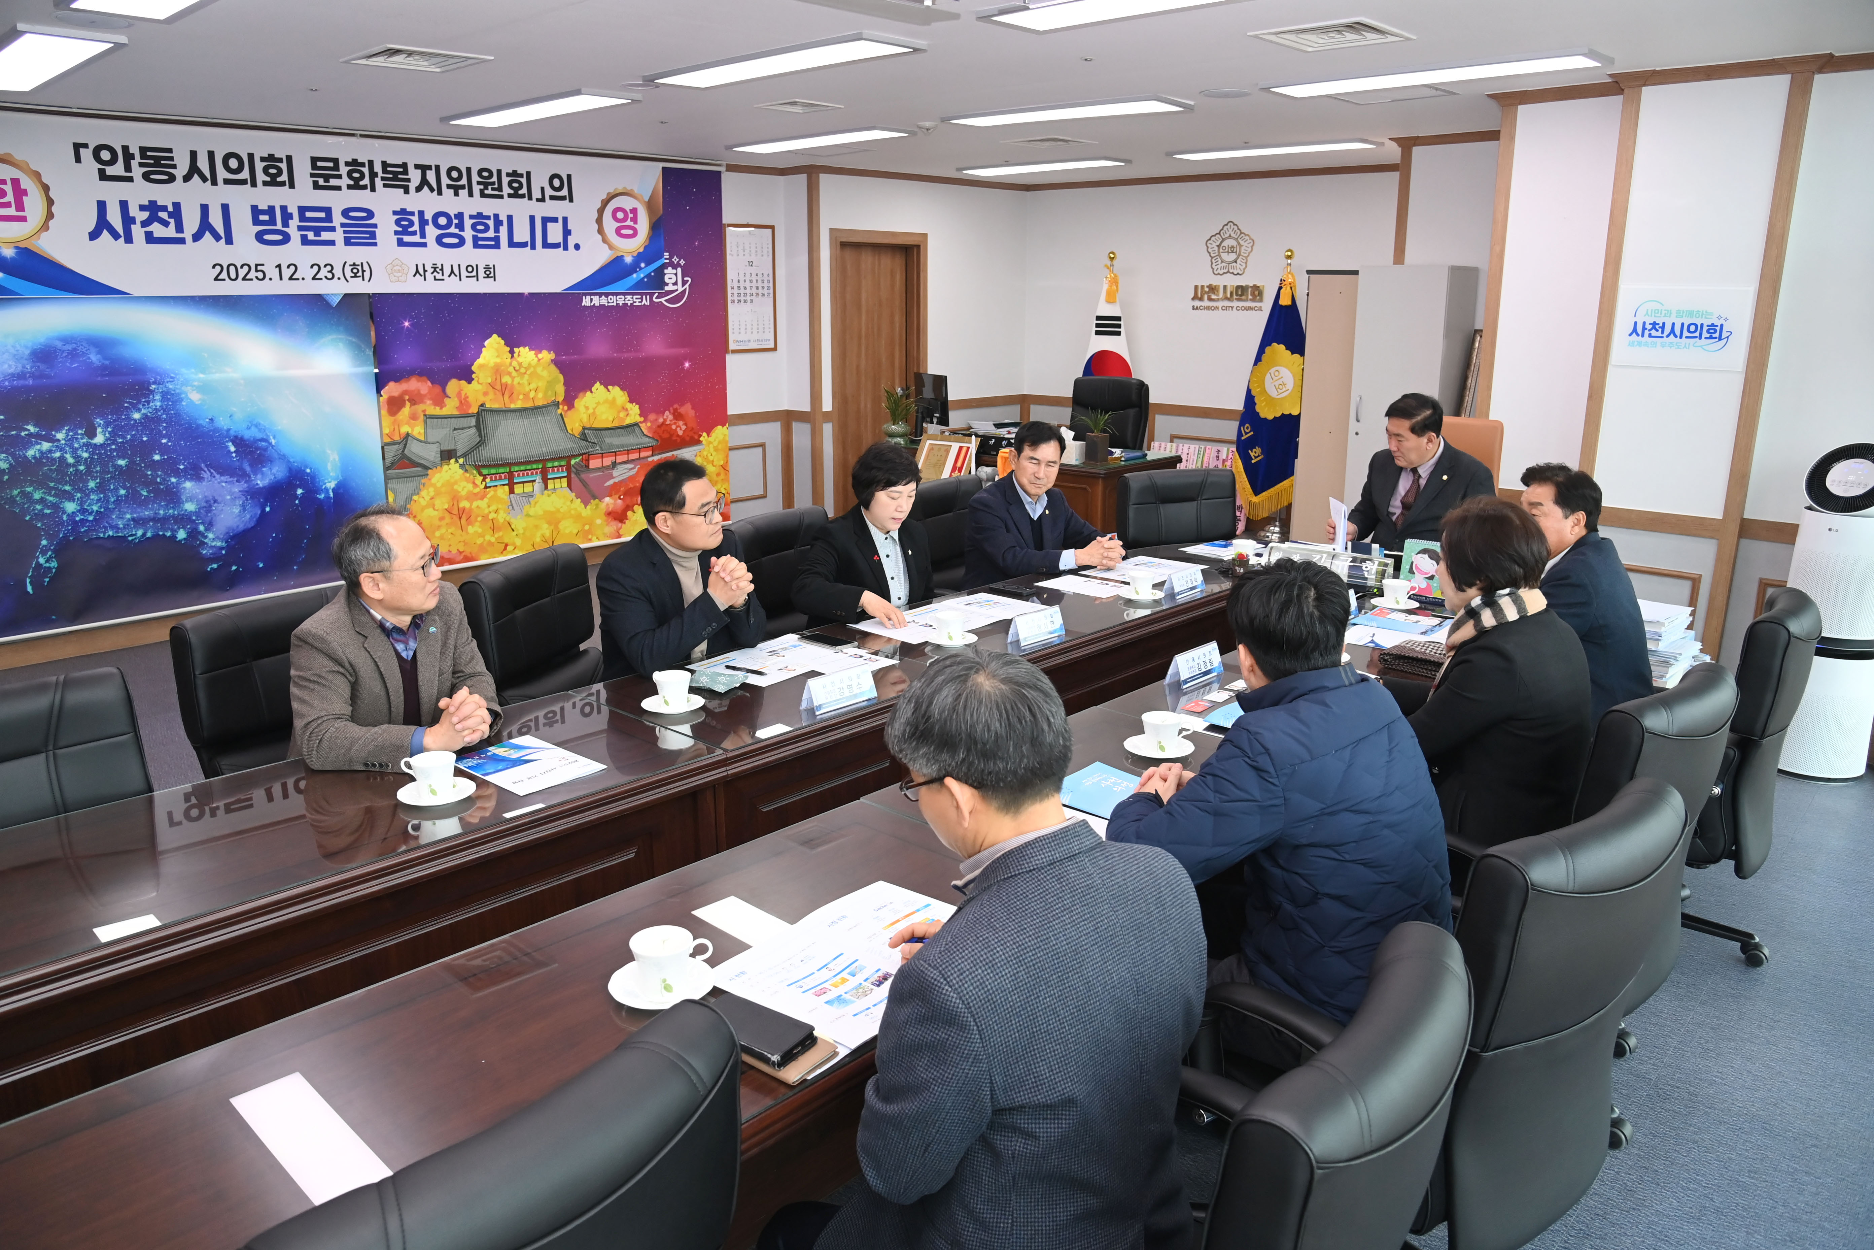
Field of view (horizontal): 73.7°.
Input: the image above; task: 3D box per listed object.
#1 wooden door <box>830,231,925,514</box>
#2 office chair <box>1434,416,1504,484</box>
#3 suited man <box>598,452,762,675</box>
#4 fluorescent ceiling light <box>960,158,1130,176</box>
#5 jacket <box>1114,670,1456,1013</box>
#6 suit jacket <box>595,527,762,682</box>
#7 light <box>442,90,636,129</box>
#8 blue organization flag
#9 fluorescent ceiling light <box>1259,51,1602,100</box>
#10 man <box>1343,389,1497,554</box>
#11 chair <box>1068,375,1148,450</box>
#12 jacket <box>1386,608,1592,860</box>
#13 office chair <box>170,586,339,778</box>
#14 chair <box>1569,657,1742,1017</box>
[{"bbox_3d":[-0.442,-1.871,9.606,0.130,2.211,1.006,14,20,42],"label":"wooden door"},{"bbox_3d":[2.121,-0.313,5.668,0.680,1.170,0.630,-12,19,-37],"label":"office chair"},{"bbox_3d":[-0.688,0.168,3.757,0.760,1.310,0.560,10,18,33],"label":"suited man"},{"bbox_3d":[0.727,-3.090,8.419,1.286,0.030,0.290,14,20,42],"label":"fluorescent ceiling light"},{"bbox_3d":[0.624,0.366,2.331,0.560,0.650,0.570,-13,19,-39],"label":"jacket"},{"bbox_3d":[-0.723,0.024,3.489,0.450,0.630,0.540,8,17,25],"label":"suit jacket"},{"bbox_3d":[-1.879,-2.401,5.840,1.285,0.036,0.310,14,20,42],"label":"light"},{"bbox_3d":[2.325,-1.606,8.715,0.500,1.770,0.240,14,20,42],"label":"blue organization flag"},{"bbox_3d":[1.875,-2.097,4.782,1.285,0.036,0.310,14,20,42],"label":"fluorescent ceiling light"},{"bbox_3d":[1.919,-0.261,5.252,0.800,1.380,0.600,-11,19,-35],"label":"man"},{"bbox_3d":[0.987,-1.054,8.478,0.640,1.160,0.700,14,20,42],"label":"chair"},{"bbox_3d":[1.219,0.257,2.815,0.500,0.620,0.500,13,20,40],"label":"jacket"},{"bbox_3d":[-1.638,0.406,3.423,0.660,0.950,0.620,11,18,36],"label":"office chair"},{"bbox_3d":[1.350,0.575,2.805,0.610,1.020,0.650,-12,20,-39],"label":"chair"}]

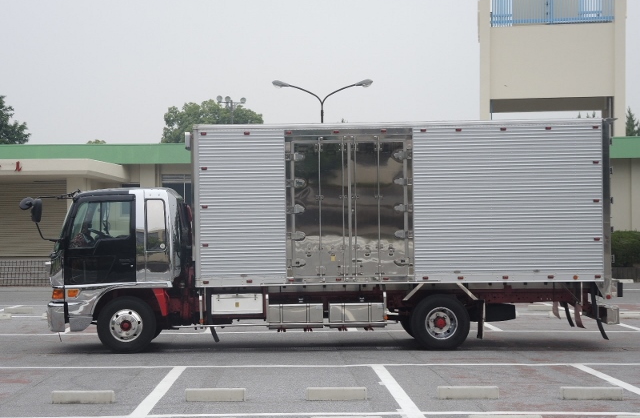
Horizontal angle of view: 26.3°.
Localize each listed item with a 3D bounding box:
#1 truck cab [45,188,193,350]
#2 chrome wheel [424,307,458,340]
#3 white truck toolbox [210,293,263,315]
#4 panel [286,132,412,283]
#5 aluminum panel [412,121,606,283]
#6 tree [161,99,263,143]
[{"bbox_3d":[-2.900,0.875,20.450,1.900,2.300,2.250,-1,-1,0],"label":"truck cab"},{"bbox_3d":[1.731,1.629,19.460,0.475,0.475,0.180,-1,-1,0],"label":"chrome wheel"},{"bbox_3d":[-1.177,1.352,19.450,0.737,0.284,0.100,-1,-1,0],"label":"white truck toolbox"},{"bbox_3d":[0.416,-0.016,19.340,1.777,2.130,0.080,-1,-1,0],"label":"panel"},{"bbox_3d":[2.673,-0.094,19.340,2.722,2.257,0.080,-1,-1,0],"label":"aluminum panel"},{"bbox_3d":[-6.741,-1.661,85.000,6.600,10.120,6.400,0,-1,0],"label":"tree"}]

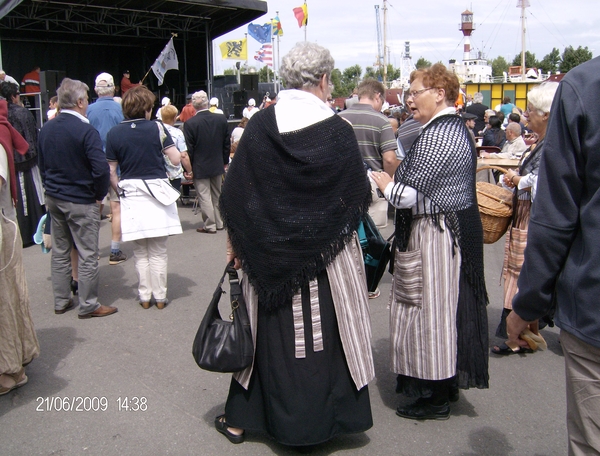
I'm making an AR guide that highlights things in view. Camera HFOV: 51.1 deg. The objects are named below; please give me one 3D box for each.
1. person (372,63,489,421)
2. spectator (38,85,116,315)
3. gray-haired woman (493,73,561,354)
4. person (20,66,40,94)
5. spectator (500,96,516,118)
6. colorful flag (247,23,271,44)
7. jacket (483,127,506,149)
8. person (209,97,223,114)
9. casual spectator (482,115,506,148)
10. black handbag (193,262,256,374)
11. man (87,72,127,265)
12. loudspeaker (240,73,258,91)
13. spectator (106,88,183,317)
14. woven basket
[{"bbox_3d":[0.650,0.042,3.100,0.510,1.660,0.520,-5,11,-22],"label":"person"},{"bbox_3d":[-1.683,-0.231,4.700,0.560,1.720,0.420,3,11,22],"label":"spectator"},{"bbox_3d":[1.444,-0.066,3.860,0.540,1.630,0.520,-2,11,-8],"label":"gray-haired woman"},{"bbox_3d":[-7.622,-3.761,18.000,0.560,1.700,0.420,3,11,20],"label":"person"},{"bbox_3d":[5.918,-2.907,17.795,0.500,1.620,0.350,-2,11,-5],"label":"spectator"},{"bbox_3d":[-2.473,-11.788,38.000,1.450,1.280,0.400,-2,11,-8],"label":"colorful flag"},{"bbox_3d":[2.946,-1.244,9.499,0.460,0.600,0.340,-7,13,-29],"label":"jacket"},{"bbox_3d":[-1.871,-2.035,13.800,0.480,1.640,0.340,-1,11,0],"label":"person"},{"bbox_3d":[2.988,-1.087,9.682,0.500,1.260,0.700,-9,13,-34],"label":"casual spectator"},{"bbox_3d":[-0.332,0.394,2.724,0.280,0.460,0.140,4,12,25],"label":"black handbag"},{"bbox_3d":[-1.852,-0.544,5.989,0.550,1.800,0.380,-2,11,-8],"label":"man"},{"bbox_3d":[-1.785,-5.175,22.300,0.600,0.580,0.450,-5,12,-22],"label":"loudspeaker"},{"bbox_3d":[-1.181,-0.222,4.760,0.570,1.650,0.400,1,11,8],"label":"spectator"},{"bbox_3d":[1.157,-0.144,3.850,0.360,0.460,0.360,-1,11,0],"label":"woven basket"}]

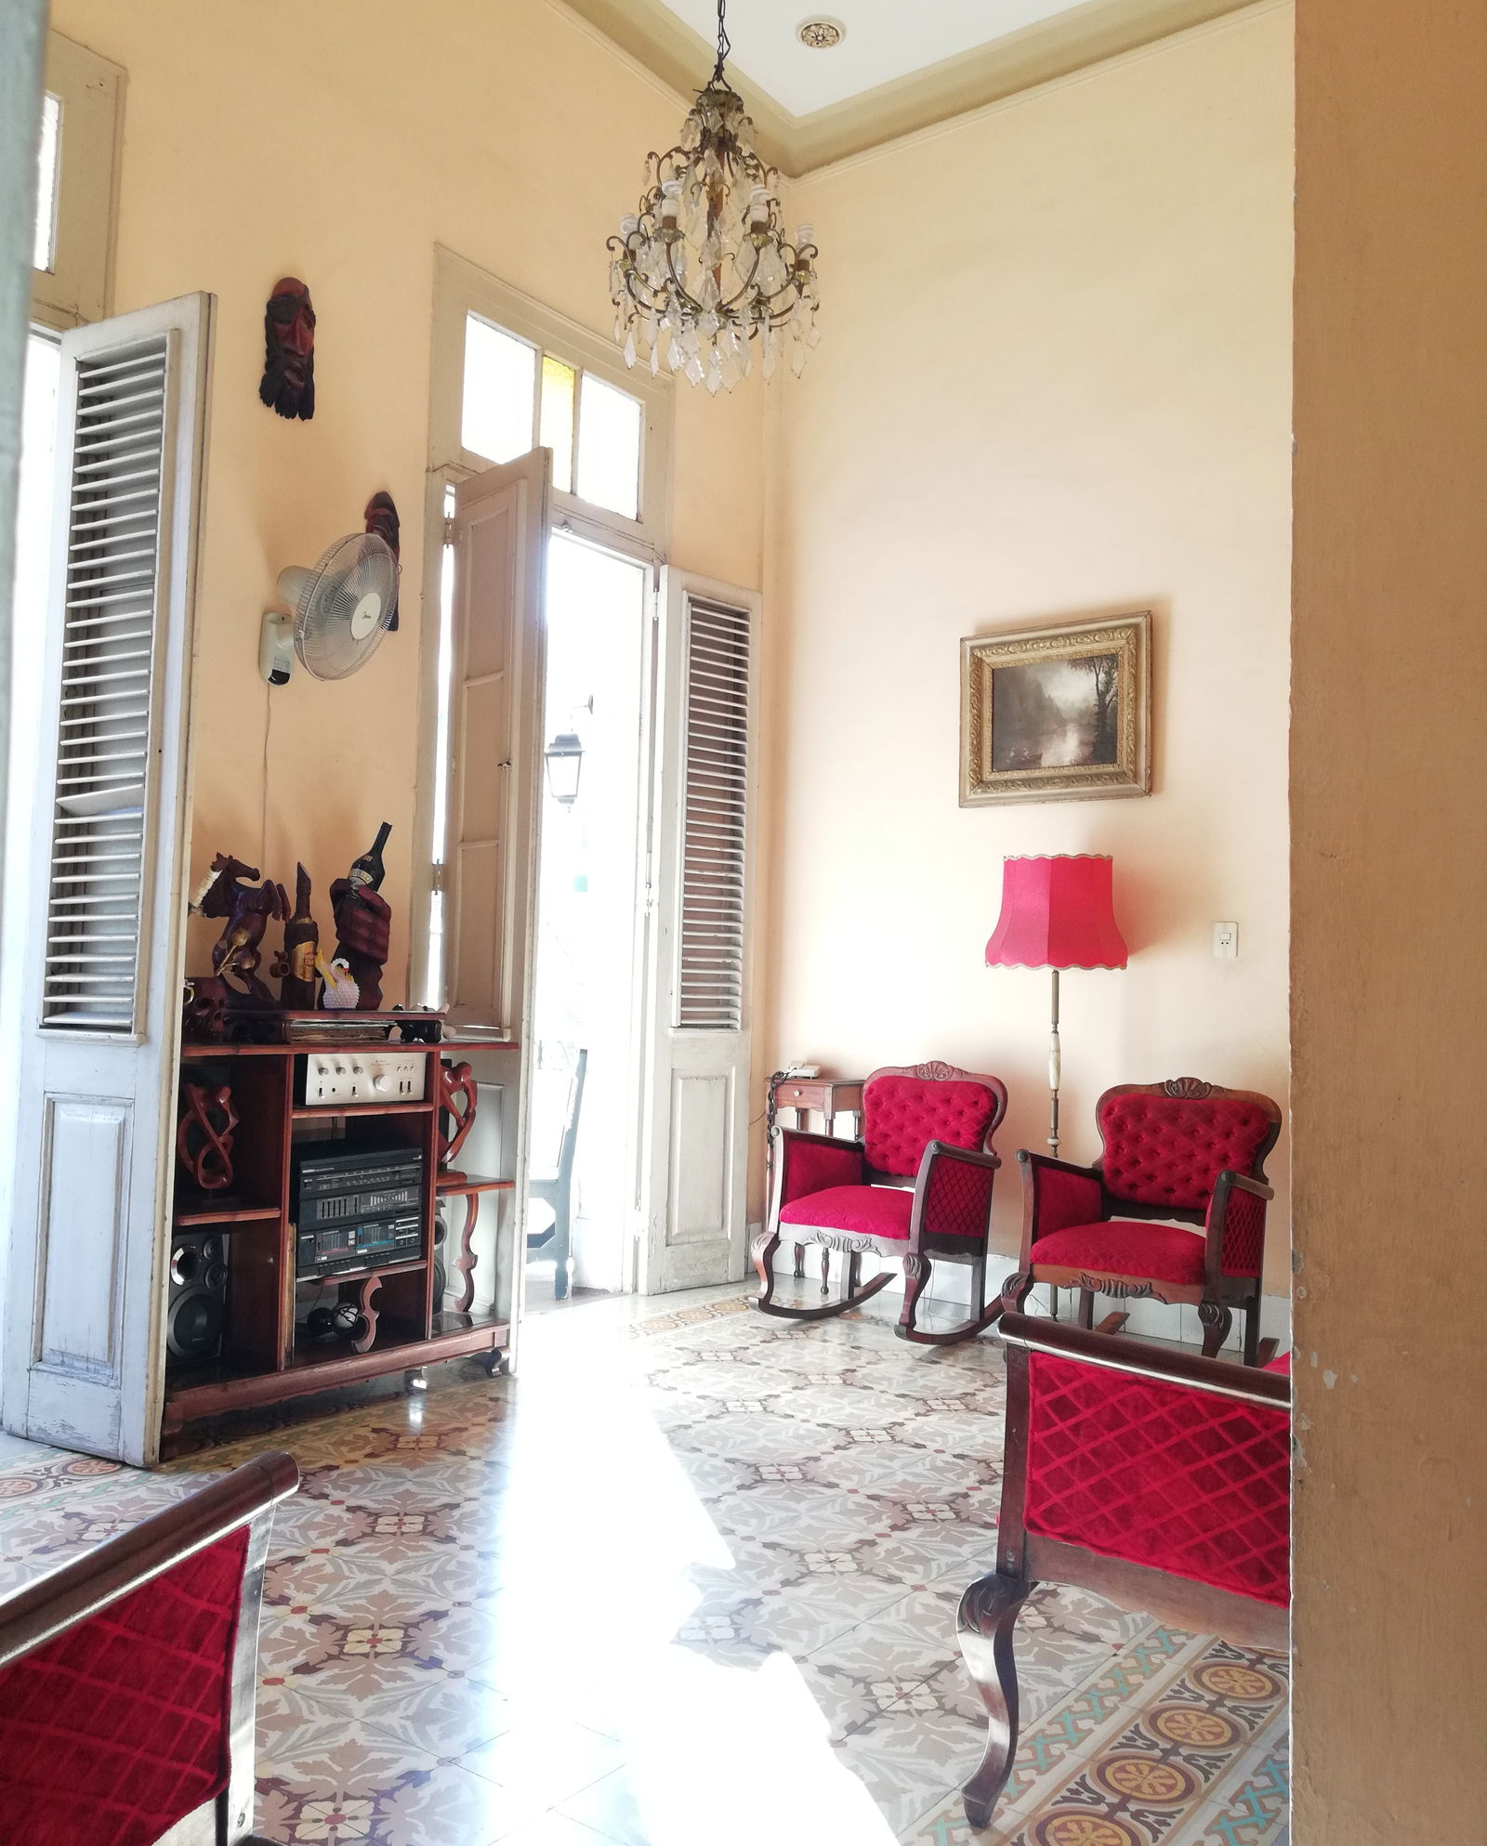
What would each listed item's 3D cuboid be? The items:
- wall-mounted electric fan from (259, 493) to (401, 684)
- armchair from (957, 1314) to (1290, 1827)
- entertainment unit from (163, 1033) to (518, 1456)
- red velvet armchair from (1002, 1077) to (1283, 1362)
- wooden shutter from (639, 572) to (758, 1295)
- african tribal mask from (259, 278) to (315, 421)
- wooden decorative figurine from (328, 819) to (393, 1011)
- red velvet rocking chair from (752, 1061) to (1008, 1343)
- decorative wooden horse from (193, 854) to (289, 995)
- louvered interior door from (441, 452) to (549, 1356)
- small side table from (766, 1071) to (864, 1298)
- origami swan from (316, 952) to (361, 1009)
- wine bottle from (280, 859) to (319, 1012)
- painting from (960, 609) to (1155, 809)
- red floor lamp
[{"bbox_3d":[-1.112,-0.859,4.227,0.370,0.400,0.400,1,-2,23],"label":"wall-mounted electric fan"},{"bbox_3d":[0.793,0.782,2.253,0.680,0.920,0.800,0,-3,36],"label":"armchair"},{"bbox_3d":[-1.157,0.803,4.149,0.391,0.951,1.128,0,-3,36],"label":"entertainment unit"},{"bbox_3d":[1.255,0.930,4.834,0.705,0.875,0.766,-1,-3,40],"label":"red velvet armchair"},{"bbox_3d":[-0.152,0.016,5.954,0.499,2.719,0.044,4,-3,-44],"label":"wooden shutter"},{"bbox_3d":[-1.302,-1.634,4.390,0.089,0.379,0.149,0,-3,36],"label":"african tribal mask"},{"bbox_3d":[-1.052,-0.019,4.227,0.145,0.500,0.165,-1,-3,41],"label":"wooden decorative figurine"},{"bbox_3d":[0.492,0.914,5.208,0.660,0.880,0.800,0,-3,37],"label":"red velvet rocking chair"},{"bbox_3d":[-1.272,0.016,3.913,0.245,0.385,0.110,1,-2,16],"label":"decorative wooden horse"},{"bbox_3d":[-0.779,-0.053,4.738,0.044,2.719,0.499,4,-3,-40],"label":"louvered interior door"},{"bbox_3d":[0.276,0.997,5.923,0.314,0.790,0.258,0,-3,36],"label":"small side table"},{"bbox_3d":[-1.065,0.151,4.074,0.110,0.150,0.090,0,-3,36],"label":"origami swan"},{"bbox_3d":[-1.159,0.034,4.032,0.095,0.380,0.105,0,-3,39],"label":"wine bottle"},{"bbox_3d":[1.084,-0.739,5.428,0.715,0.620,0.050,0,-3,36],"label":"painting"},{"bbox_3d":[1.045,0.572,5.211,0.482,1.613,0.482,0,-3,36],"label":"red floor lamp"}]

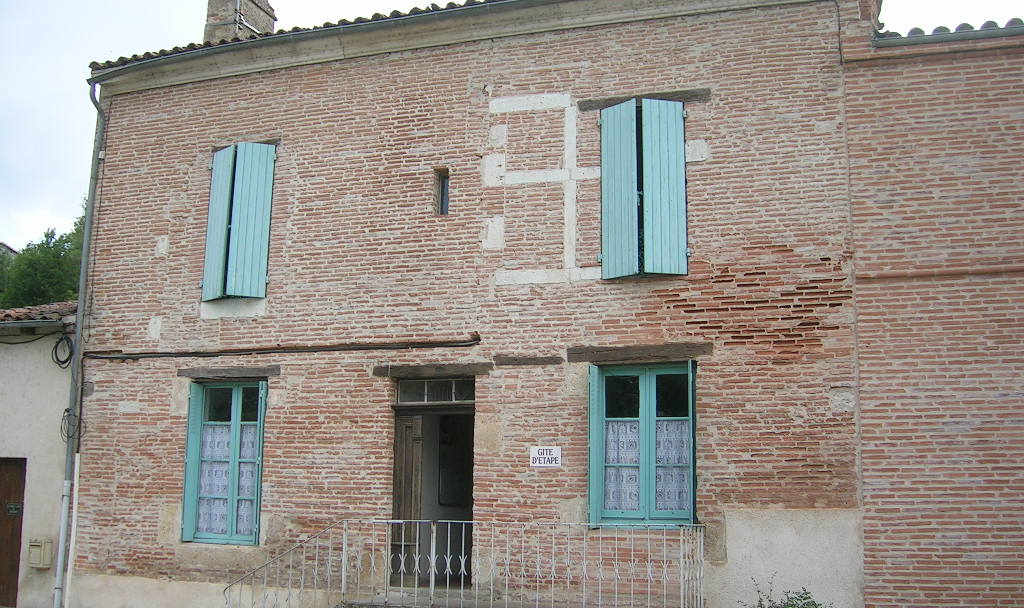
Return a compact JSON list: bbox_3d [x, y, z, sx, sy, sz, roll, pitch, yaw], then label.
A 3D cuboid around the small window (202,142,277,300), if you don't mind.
[{"bbox_3d":[-3.788,-1.126,14.191,1.000,2.140,0.260,-2,-10,18],"label":"small window"}]

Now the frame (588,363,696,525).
[{"bbox_3d":[1.520,1.623,11.998,1.230,1.900,0.320,-2,-10,18],"label":"frame"}]

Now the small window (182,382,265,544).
[{"bbox_3d":[-3.798,2.106,13.721,1.060,2.150,0.300,-2,-10,18],"label":"small window"}]

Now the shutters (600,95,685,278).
[{"bbox_3d":[1.553,-1.397,12.429,1.060,2.160,0.270,-2,-10,18],"label":"shutters"}]

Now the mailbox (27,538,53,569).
[{"bbox_3d":[-6.549,3.476,14.349,0.230,0.360,0.180,-2,-10,18],"label":"mailbox"}]

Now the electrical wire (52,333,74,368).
[{"bbox_3d":[-6.460,0.680,14.872,0.340,0.470,0.090,-2,-10,18],"label":"electrical wire"}]

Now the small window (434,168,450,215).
[{"bbox_3d":[-0.880,-1.443,13.478,0.210,0.630,0.180,-2,-10,18],"label":"small window"}]

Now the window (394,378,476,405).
[{"bbox_3d":[-0.939,1.098,13.123,1.060,0.320,0.100,-2,-10,18],"label":"window"}]

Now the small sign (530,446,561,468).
[{"bbox_3d":[0.403,1.822,12.373,0.370,0.240,0.020,-2,-10,18],"label":"small sign"}]

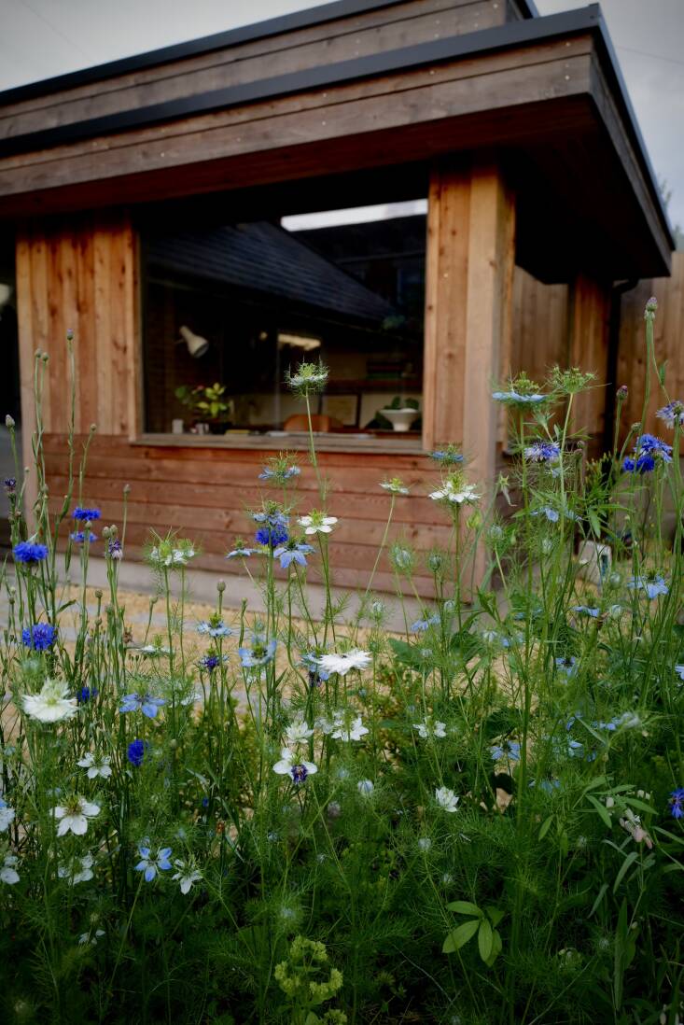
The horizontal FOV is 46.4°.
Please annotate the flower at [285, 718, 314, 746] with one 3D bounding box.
[{"bbox_3d":[-0.053,0.269,0.980,0.037,0.026,0.037,0,14,-3],"label":"flower"}]

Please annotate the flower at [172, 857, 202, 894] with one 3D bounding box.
[{"bbox_3d":[-0.155,0.365,0.800,0.037,0.024,0.037,-10,34,-10],"label":"flower"}]

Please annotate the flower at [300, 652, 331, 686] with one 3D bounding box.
[{"bbox_3d":[-0.032,0.188,0.960,0.042,0.028,0.042,0,21,-2],"label":"flower"}]

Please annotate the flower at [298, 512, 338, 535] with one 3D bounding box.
[{"bbox_3d":[-0.027,0.012,0.900,0.045,0.021,0.045,1,16,-2],"label":"flower"}]

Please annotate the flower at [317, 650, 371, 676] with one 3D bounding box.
[{"bbox_3d":[0.003,0.136,0.720,0.049,0.014,0.049,-9,6,1],"label":"flower"}]

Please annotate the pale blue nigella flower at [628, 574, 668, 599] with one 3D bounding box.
[{"bbox_3d":[0.353,0.086,0.920,0.046,0.022,0.046,3,17,21],"label":"pale blue nigella flower"}]

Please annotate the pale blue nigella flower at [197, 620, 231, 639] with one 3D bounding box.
[{"bbox_3d":[-0.156,0.142,0.970,0.043,0.020,0.043,0,11,-9],"label":"pale blue nigella flower"}]

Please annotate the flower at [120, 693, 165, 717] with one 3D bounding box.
[{"bbox_3d":[-0.204,0.198,0.820,0.046,0.016,0.046,-1,6,-14],"label":"flower"}]

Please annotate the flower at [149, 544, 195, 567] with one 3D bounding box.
[{"bbox_3d":[-0.170,0.042,0.800,0.044,0.018,0.044,-1,6,-12],"label":"flower"}]

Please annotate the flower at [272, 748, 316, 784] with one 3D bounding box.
[{"bbox_3d":[-0.043,0.235,0.740,0.041,0.024,0.041,0,32,-3],"label":"flower"}]

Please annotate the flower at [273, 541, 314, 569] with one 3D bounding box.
[{"bbox_3d":[-0.053,0.045,0.870,0.045,0.025,0.045,0,11,-3],"label":"flower"}]

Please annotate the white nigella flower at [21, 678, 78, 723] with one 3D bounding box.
[{"bbox_3d":[-0.249,0.160,0.680,0.046,0.027,0.046,-2,19,-20],"label":"white nigella flower"}]

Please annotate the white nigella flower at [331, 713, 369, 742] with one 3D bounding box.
[{"bbox_3d":[0.008,0.235,0.870,0.041,0.024,0.041,6,19,0],"label":"white nigella flower"}]

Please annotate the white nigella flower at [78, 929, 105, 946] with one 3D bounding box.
[{"bbox_3d":[-0.361,0.612,1.150,0.036,0.012,0.036,-1,7,-18],"label":"white nigella flower"}]

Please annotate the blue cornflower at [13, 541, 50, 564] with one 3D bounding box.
[{"bbox_3d":[-0.351,0.045,0.900,0.039,0.023,0.038,-2,7,-21],"label":"blue cornflower"}]

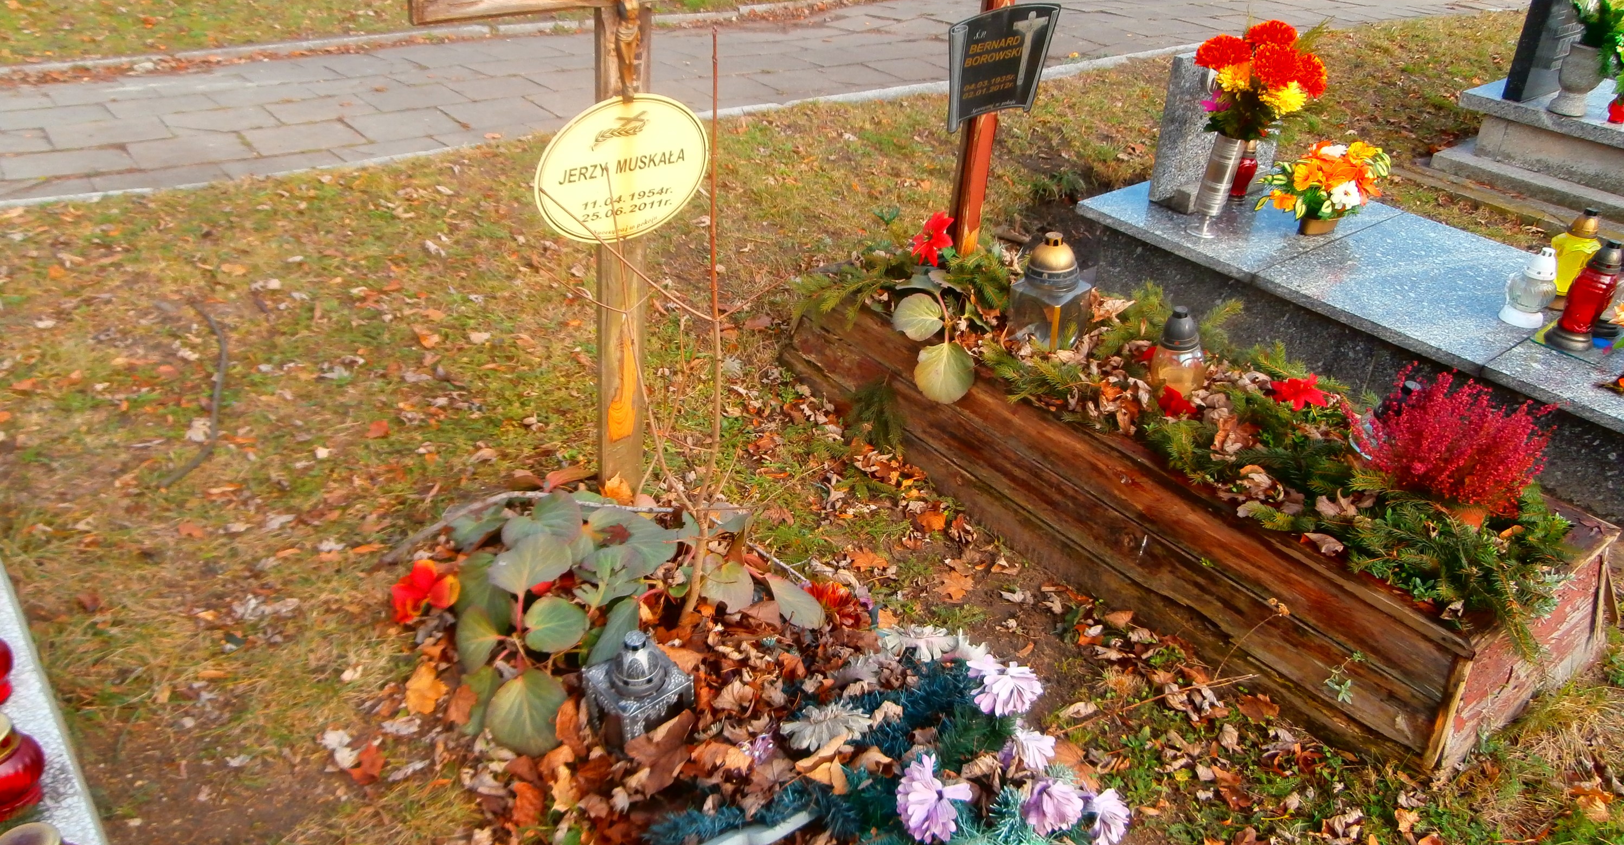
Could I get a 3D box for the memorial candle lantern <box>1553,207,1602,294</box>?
[{"bbox_3d":[2.017,-0.426,2.956,0.120,0.250,0.120,-21,39,-34],"label":"memorial candle lantern"}]

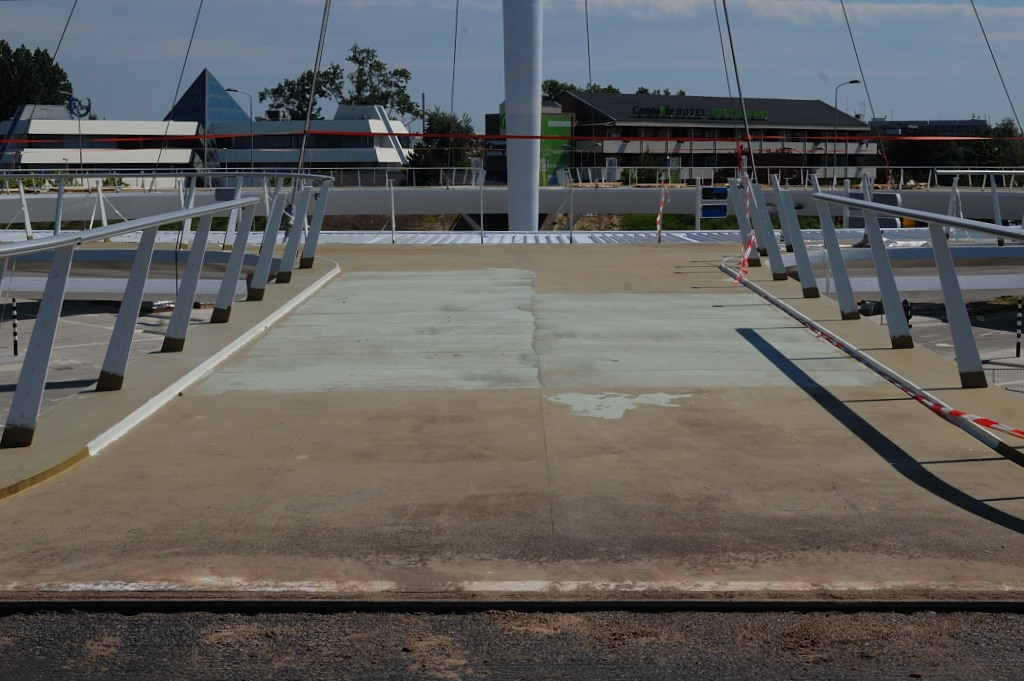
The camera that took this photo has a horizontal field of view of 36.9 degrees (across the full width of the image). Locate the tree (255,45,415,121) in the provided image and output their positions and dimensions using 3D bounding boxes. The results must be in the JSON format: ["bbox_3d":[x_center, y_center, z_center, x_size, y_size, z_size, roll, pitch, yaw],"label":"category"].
[{"bbox_3d":[-22.244,-28.043,198.086,20.000,20.014,14.000,0,7,0],"label":"tree"}]

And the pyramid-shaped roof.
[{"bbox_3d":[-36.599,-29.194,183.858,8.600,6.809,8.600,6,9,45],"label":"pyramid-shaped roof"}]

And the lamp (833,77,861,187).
[{"bbox_3d":[25.404,-14.059,117.167,2.100,11.584,0.400,0,7,0],"label":"lamp"}]

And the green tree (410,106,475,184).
[{"bbox_3d":[-6.579,-16.603,144.045,6.200,10.605,5.800,0,7,0],"label":"green tree"}]

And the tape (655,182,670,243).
[{"bbox_3d":[2.777,-2.356,28.317,0.280,1.095,0.200,0,7,0],"label":"tape"}]

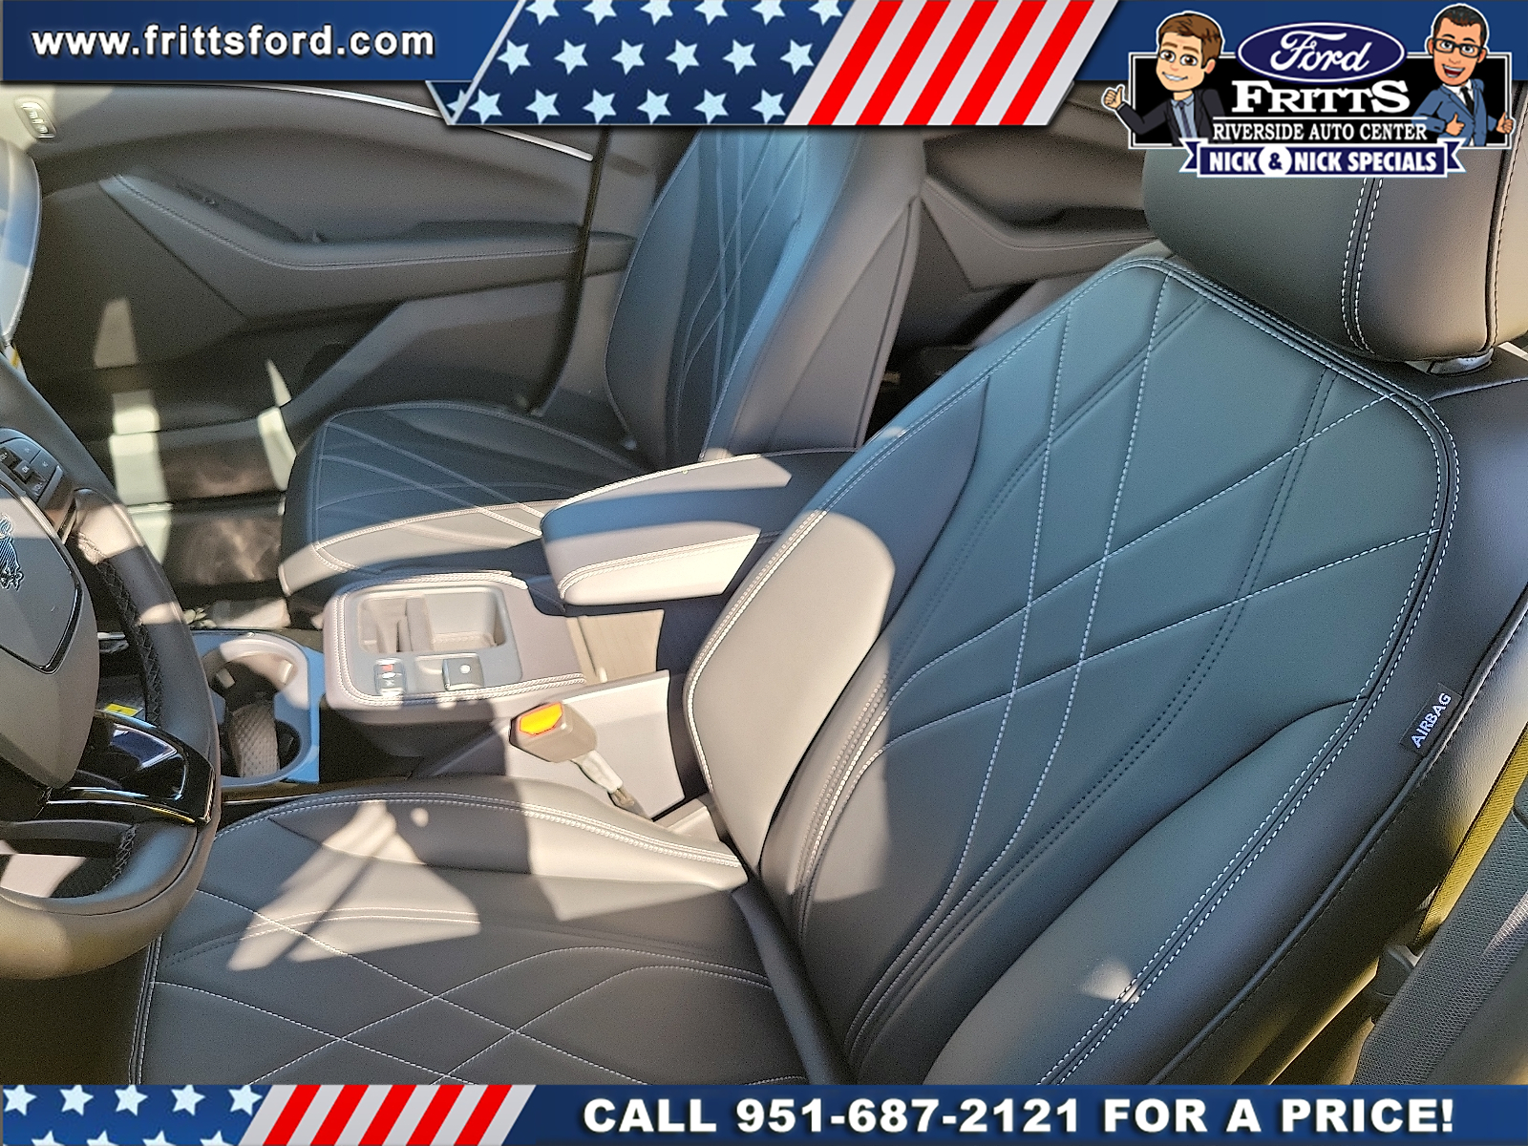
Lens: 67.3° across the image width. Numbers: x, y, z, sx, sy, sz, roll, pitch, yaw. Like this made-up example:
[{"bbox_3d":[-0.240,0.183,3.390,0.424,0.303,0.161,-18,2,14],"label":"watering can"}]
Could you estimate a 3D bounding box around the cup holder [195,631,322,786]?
[{"bbox_3d":[-0.448,0.157,1.013,0.112,0.083,0.200,-7,29,-16],"label":"cup holder"}]

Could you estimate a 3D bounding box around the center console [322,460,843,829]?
[{"bbox_3d":[-0.114,0.051,1.076,0.550,0.275,0.240,-7,29,-16],"label":"center console"}]

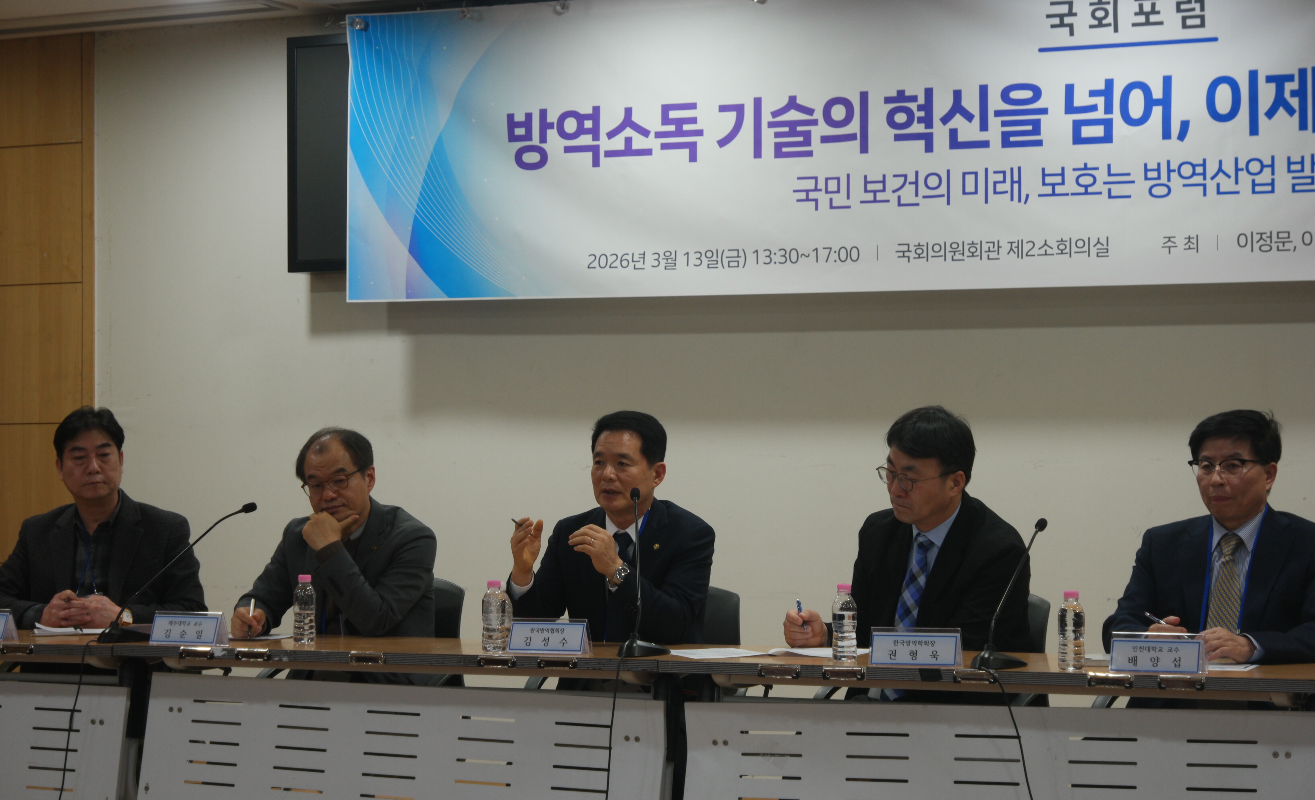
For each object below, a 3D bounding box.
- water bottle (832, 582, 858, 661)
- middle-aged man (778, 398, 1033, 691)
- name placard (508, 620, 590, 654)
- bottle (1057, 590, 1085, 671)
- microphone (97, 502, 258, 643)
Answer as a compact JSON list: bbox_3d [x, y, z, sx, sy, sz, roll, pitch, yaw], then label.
[{"bbox_3d":[0.423,0.502,6.347,0.057,0.173,0.057,0,-1,0],"label":"water bottle"},{"bbox_3d":[0.650,0.667,6.875,0.570,1.302,0.800,-1,-1,33],"label":"middle-aged man"},{"bbox_3d":[-0.254,0.559,6.647,0.184,0.078,0.060,-1,-1,23],"label":"name placard"},{"bbox_3d":[0.890,0.495,6.049,0.057,0.170,0.057,-1,-1,25],"label":"bottle"},{"bbox_3d":[-1.248,0.443,7.303,0.433,0.347,0.100,1,-2,-37],"label":"microphone"}]

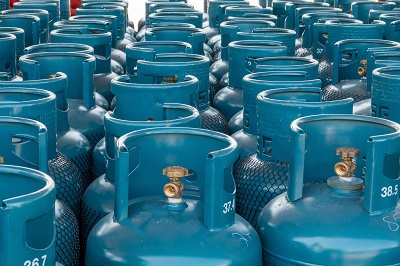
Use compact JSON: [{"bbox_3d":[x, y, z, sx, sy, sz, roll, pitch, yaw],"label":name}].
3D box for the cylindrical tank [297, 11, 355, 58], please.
[{"bbox_3d":[0.622,0.040,4.713,0.370,1.250,0.370,0,13,0],"label":"cylindrical tank"}]

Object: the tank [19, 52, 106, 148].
[{"bbox_3d":[-0.469,0.361,3.255,0.370,1.250,0.370,0,13,0],"label":"tank"}]

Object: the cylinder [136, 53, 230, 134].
[{"bbox_3d":[-0.087,0.336,3.299,0.372,1.200,0.372,6,14,24],"label":"cylinder"}]

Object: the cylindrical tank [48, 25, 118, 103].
[{"bbox_3d":[-0.476,0.188,3.927,0.372,1.200,0.372,0,13,0],"label":"cylindrical tank"}]

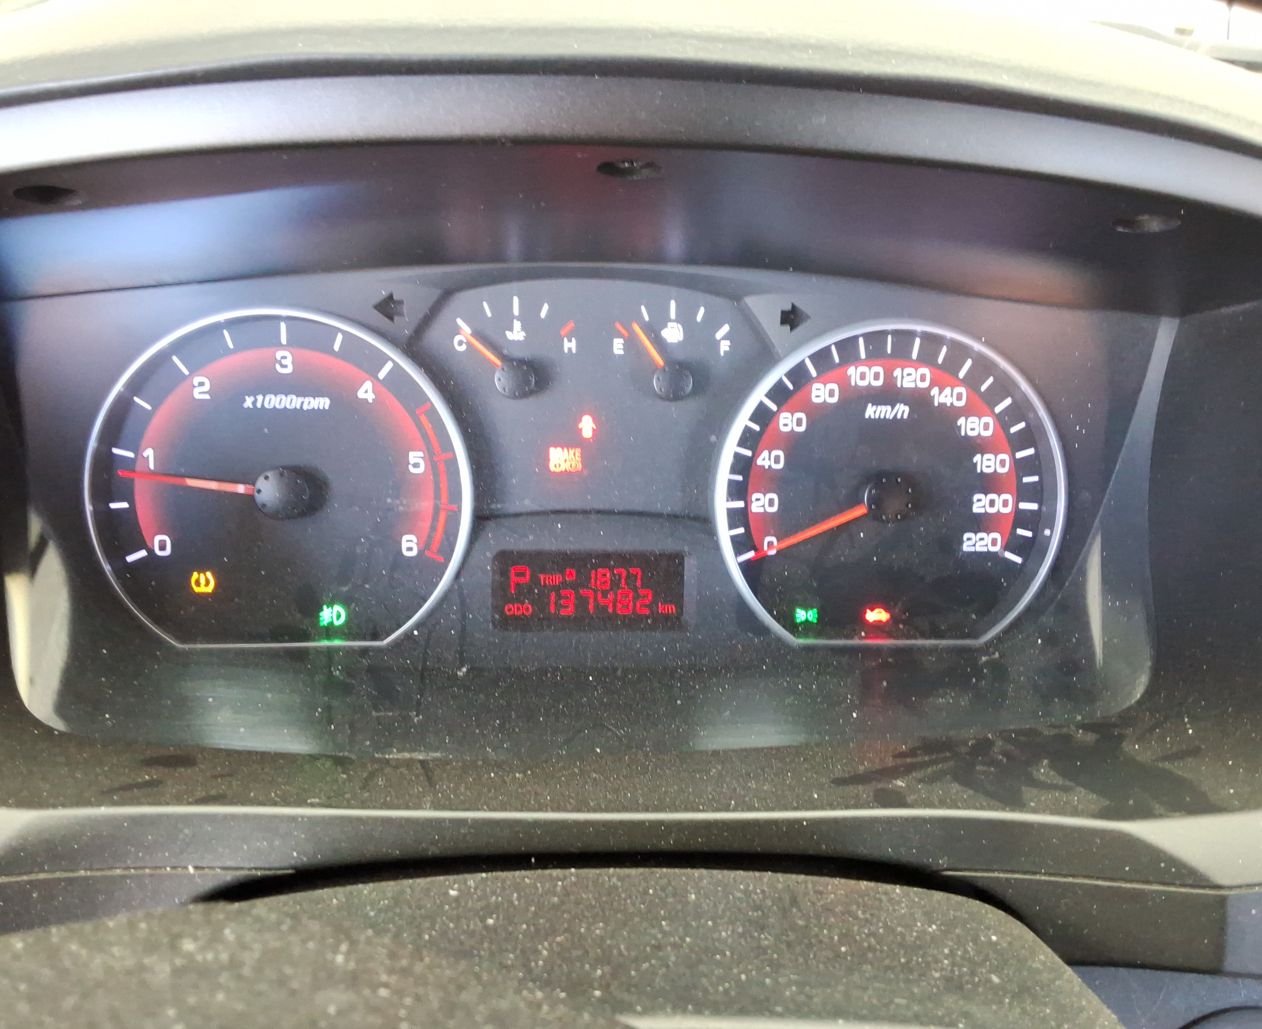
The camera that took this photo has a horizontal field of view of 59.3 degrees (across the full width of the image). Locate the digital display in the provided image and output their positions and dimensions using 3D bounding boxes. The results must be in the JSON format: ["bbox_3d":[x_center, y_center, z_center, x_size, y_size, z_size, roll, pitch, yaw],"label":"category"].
[{"bbox_3d":[-0.013,0.023,0.339,0.058,0.024,0.007,0,7,-6],"label":"digital display"}]

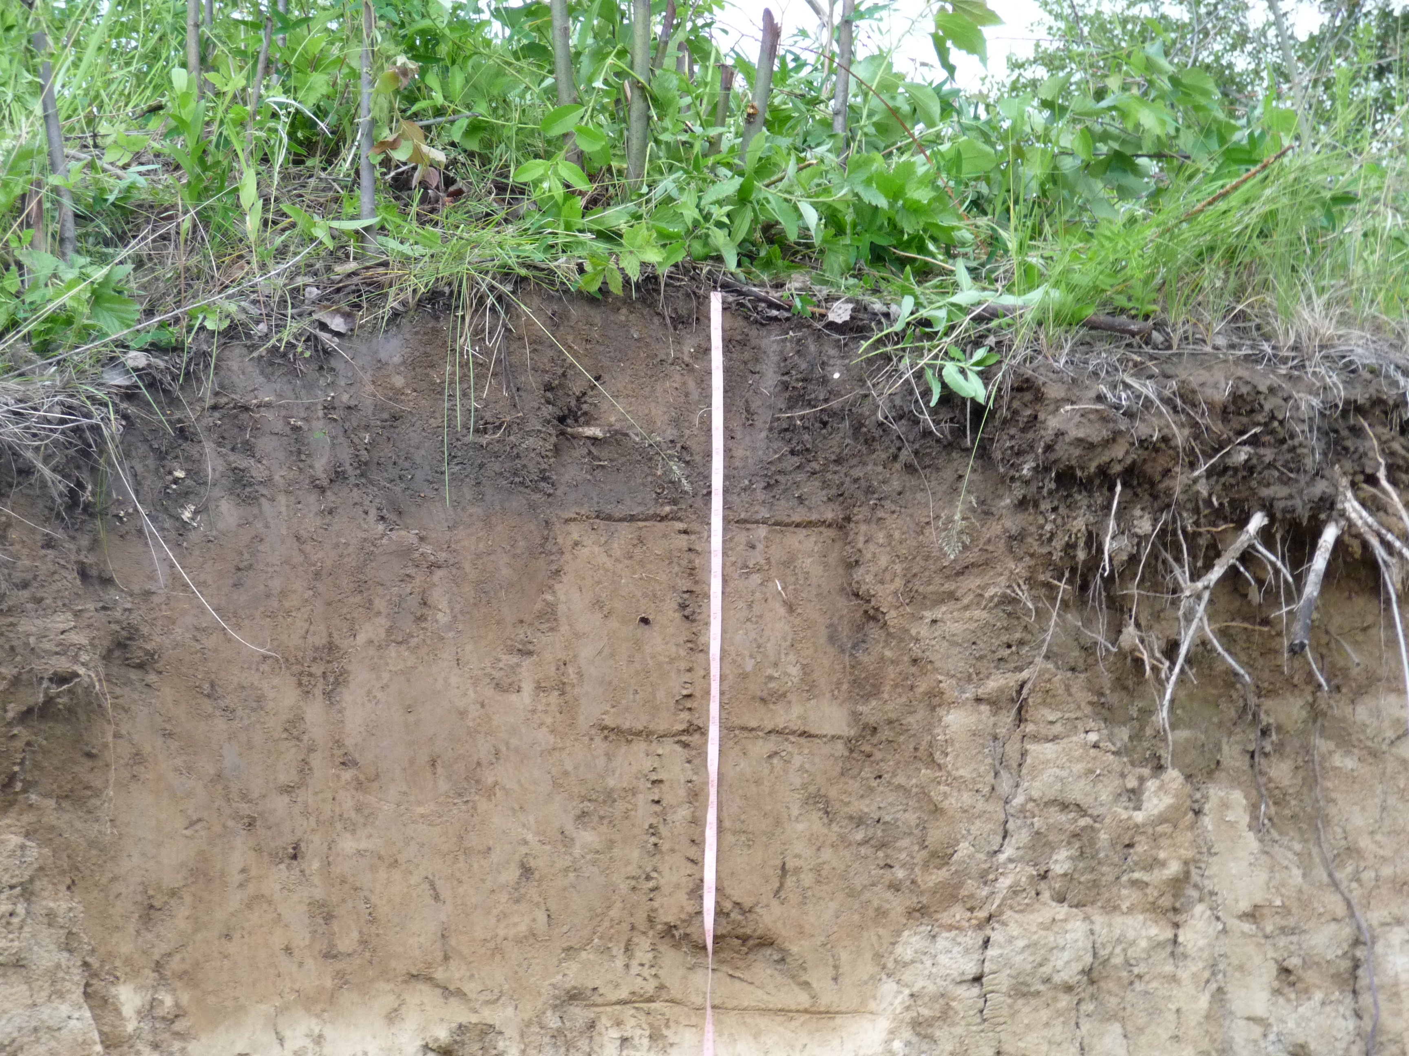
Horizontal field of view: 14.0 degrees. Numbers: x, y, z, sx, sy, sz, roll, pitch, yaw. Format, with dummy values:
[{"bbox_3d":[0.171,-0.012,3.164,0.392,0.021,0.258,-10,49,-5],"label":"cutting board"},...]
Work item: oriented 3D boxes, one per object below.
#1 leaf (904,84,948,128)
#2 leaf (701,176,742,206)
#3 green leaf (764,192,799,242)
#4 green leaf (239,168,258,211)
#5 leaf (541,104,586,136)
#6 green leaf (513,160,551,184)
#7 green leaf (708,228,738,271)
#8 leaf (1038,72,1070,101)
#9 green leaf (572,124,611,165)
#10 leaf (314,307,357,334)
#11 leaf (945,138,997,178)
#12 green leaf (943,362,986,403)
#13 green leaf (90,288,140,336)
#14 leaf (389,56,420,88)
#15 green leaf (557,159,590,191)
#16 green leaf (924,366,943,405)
[{"bbox_3d":[0.274,-0.526,7.150,0.035,0.073,0.014,-28,-21,-19],"label":"leaf"},{"bbox_3d":[0.021,-0.408,6.950,0.064,0.021,0.012,-33,-28,-20],"label":"leaf"},{"bbox_3d":[0.093,-0.378,6.970,0.029,0.076,0.012,-23,-22,-17],"label":"green leaf"},{"bbox_3d":[-0.553,-0.410,6.960,0.021,0.052,0.012,4,-6,0],"label":"green leaf"},{"bbox_3d":[-0.173,-0.499,7.020,0.062,0.035,0.015,-25,-24,-12],"label":"leaf"},{"bbox_3d":[-0.212,-0.437,7.050,0.049,0.023,0.015,-22,-20,-9],"label":"green leaf"},{"bbox_3d":[0.022,-0.335,6.900,0.022,0.062,0.012,-23,-22,-17],"label":"green leaf"},{"bbox_3d":[0.448,-0.565,7.350,0.051,0.030,0.018,-44,0,0],"label":"leaf"},{"bbox_3d":[-0.138,-0.469,7.000,0.041,0.061,0.018,-40,-16,-23],"label":"green leaf"},{"bbox_3d":[-0.442,-0.250,6.870,0.053,0.041,0.014,11,-40,10],"label":"leaf"},{"bbox_3d":[0.331,-0.462,7.150,0.066,0.054,0.012,3,-31,-5],"label":"leaf"},{"bbox_3d":[0.307,-0.172,6.780,0.038,0.060,0.016,-38,0,0],"label":"green leaf"},{"bbox_3d":[-0.704,-0.259,6.850,0.059,0.057,0.022,0,-17,-6],"label":"green leaf"},{"bbox_3d":[-0.368,-0.557,7.020,0.039,0.039,0.026,0,0,0],"label":"leaf"},{"bbox_3d":[-0.160,-0.433,7.050,0.054,0.023,0.015,38,-17,14],"label":"green leaf"},{"bbox_3d":[0.271,-0.169,6.780,0.017,0.048,0.013,-11,-2,11],"label":"green leaf"}]

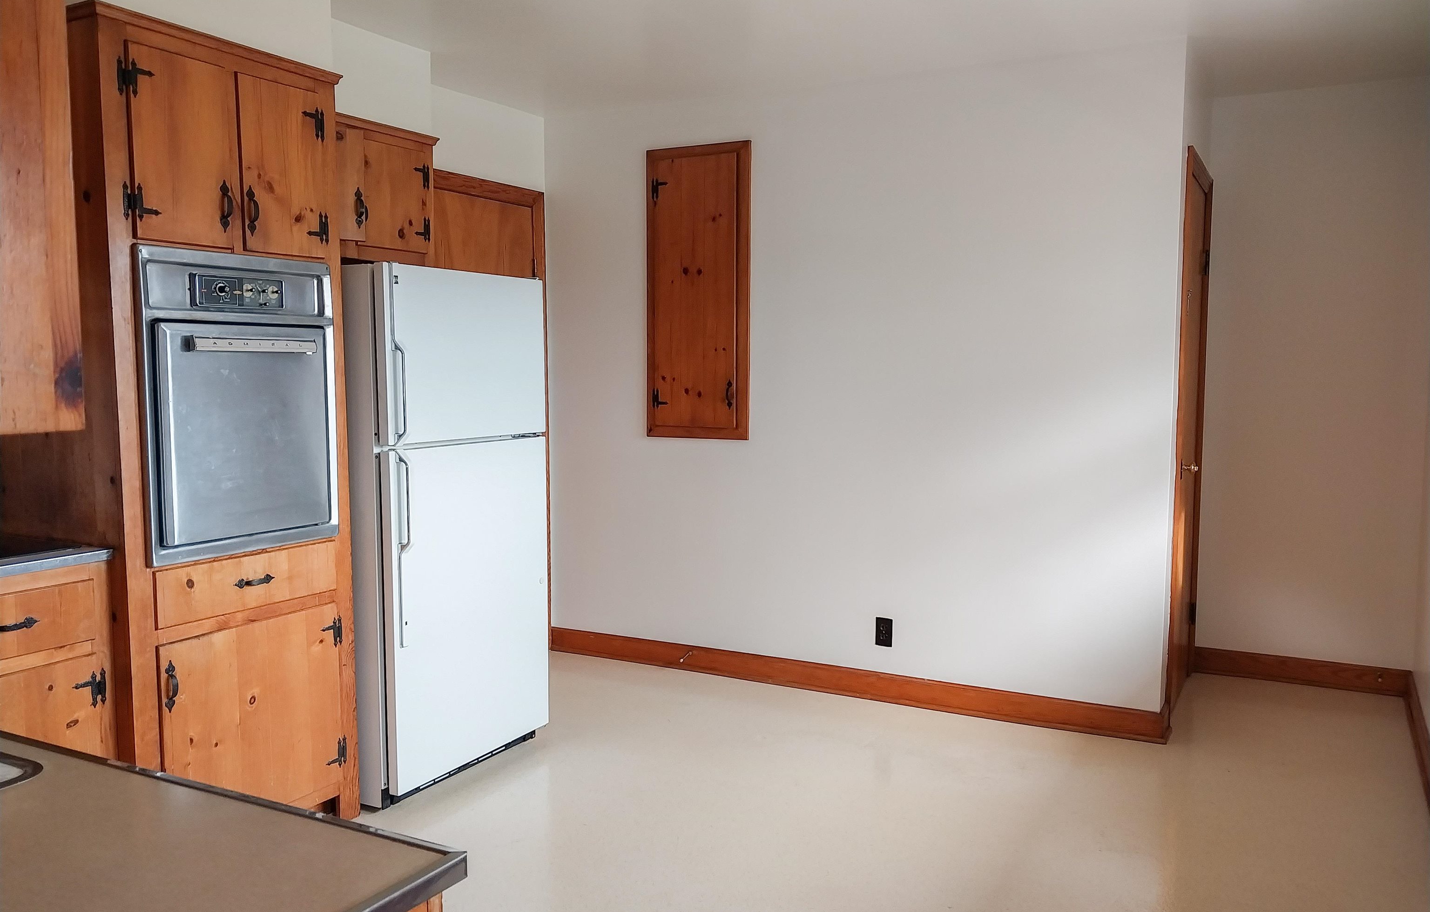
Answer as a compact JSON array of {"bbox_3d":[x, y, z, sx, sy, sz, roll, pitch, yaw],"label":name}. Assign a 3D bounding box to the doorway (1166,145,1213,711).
[{"bbox_3d":[1.824,-0.067,4.238,0.117,2.111,0.856,3,6,27],"label":"doorway"}]

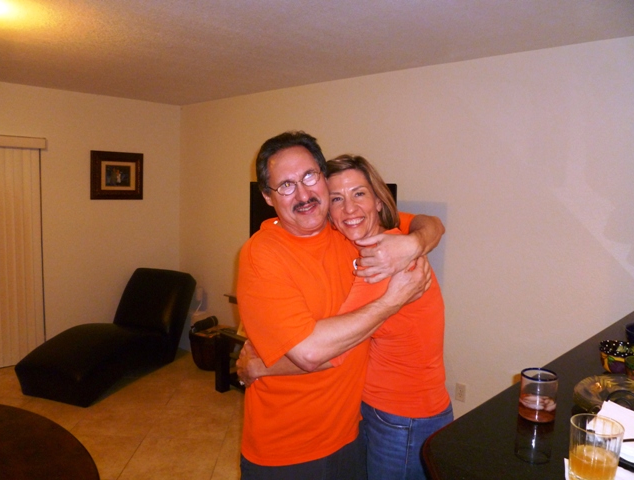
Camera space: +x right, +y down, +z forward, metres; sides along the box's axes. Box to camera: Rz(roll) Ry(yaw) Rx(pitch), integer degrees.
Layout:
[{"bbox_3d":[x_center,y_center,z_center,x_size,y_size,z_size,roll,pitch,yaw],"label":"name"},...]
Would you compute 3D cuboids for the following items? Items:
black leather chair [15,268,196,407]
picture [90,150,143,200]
[{"bbox_3d":[-1.688,0.733,4.367,0.590,0.790,1.560,4,6,18],"label":"black leather chair"},{"bbox_3d":[-1.886,-0.606,4.933,0.035,0.450,0.525,7,8,44],"label":"picture"}]

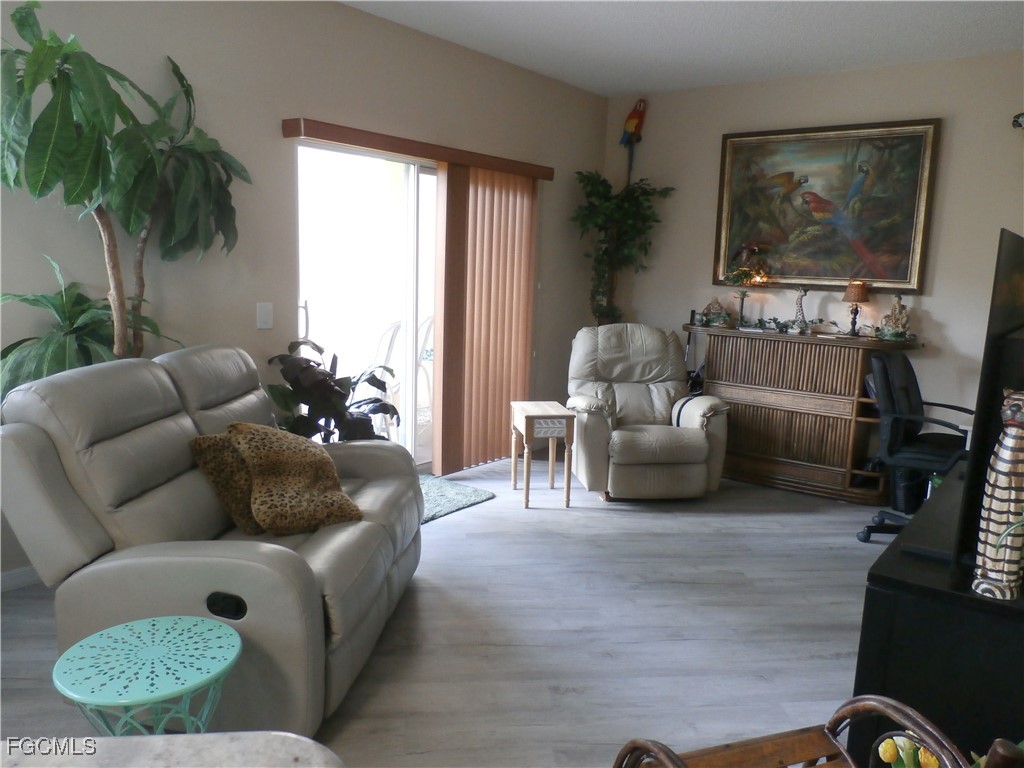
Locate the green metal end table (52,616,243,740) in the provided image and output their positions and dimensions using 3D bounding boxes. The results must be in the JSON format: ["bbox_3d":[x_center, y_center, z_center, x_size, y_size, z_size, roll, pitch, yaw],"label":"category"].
[{"bbox_3d":[-0.868,0.874,1.806,0.395,0.460,0.395,8,11,33],"label":"green metal end table"}]

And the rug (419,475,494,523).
[{"bbox_3d":[-0.677,0.688,4.258,0.670,0.020,1.030,9,12,37],"label":"rug"}]

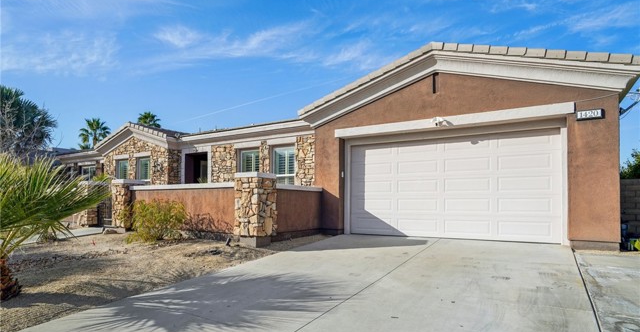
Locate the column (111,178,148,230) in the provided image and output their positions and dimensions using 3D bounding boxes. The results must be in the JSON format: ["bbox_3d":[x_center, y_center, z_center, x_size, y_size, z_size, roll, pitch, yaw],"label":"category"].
[{"bbox_3d":[-5.785,1.217,10.228,0.640,1.546,0.640,-2,-5,31],"label":"column"}]

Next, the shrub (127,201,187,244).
[{"bbox_3d":[-4.068,1.369,8.400,1.220,1.030,1.080,-2,-5,31],"label":"shrub"}]

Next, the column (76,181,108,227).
[{"bbox_3d":[-7.566,1.297,11.305,0.640,1.490,0.640,-2,-5,31],"label":"column"}]

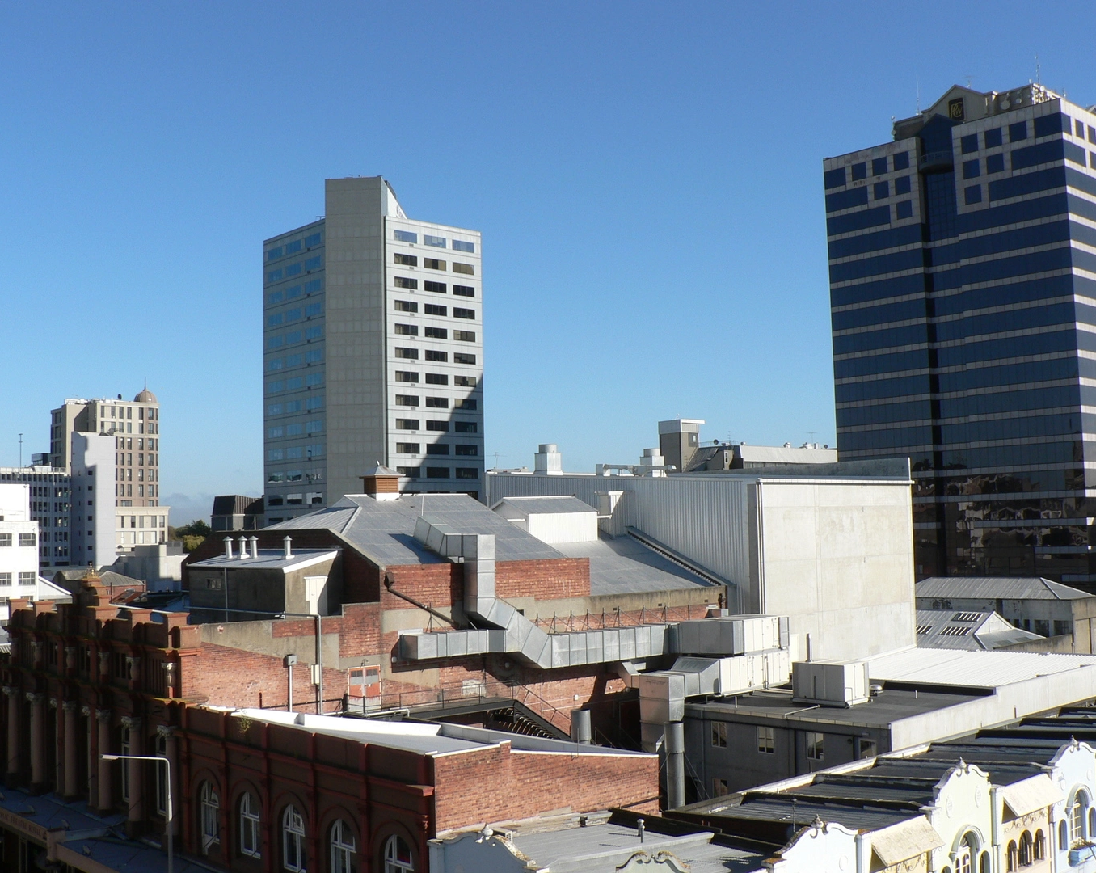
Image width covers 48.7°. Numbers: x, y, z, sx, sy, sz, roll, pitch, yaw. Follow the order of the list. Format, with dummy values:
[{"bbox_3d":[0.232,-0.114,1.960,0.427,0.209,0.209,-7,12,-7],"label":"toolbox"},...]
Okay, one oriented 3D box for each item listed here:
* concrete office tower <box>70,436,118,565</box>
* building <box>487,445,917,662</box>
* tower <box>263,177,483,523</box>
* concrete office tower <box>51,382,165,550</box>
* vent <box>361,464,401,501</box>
[{"bbox_3d":[-95.371,19.228,253.938,6.300,38.200,7.400,3,-6,-42],"label":"concrete office tower"},{"bbox_3d":[10.272,12.292,84.829,16.700,22.500,24.850,3,-6,-42],"label":"building"},{"bbox_3d":[-27.986,-2.933,194.686,25.500,70.700,25.200,3,-6,-42],"label":"tower"},{"bbox_3d":[-100.871,14.751,277.956,21.300,50.900,16.200,3,-6,-42],"label":"concrete office tower"},{"bbox_3d":[-9.187,2.604,67.292,2.023,2.043,1.530,3,-6,-42],"label":"vent"}]

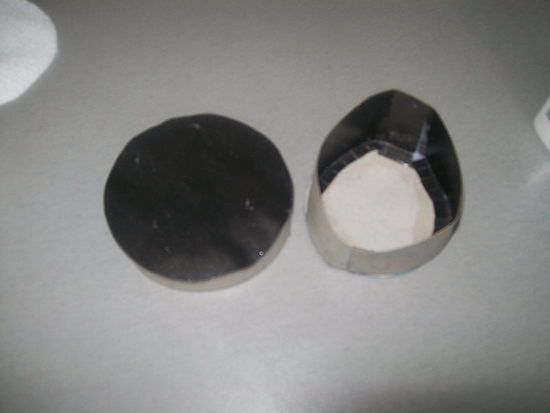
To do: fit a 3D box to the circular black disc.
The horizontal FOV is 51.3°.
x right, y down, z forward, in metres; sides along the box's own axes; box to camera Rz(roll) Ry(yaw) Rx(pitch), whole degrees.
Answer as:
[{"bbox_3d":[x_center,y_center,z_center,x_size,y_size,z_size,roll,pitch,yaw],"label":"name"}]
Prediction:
[{"bbox_3d":[-0.043,-0.004,0.330,0.105,0.021,0.105,0,63,-2],"label":"circular black disc"}]

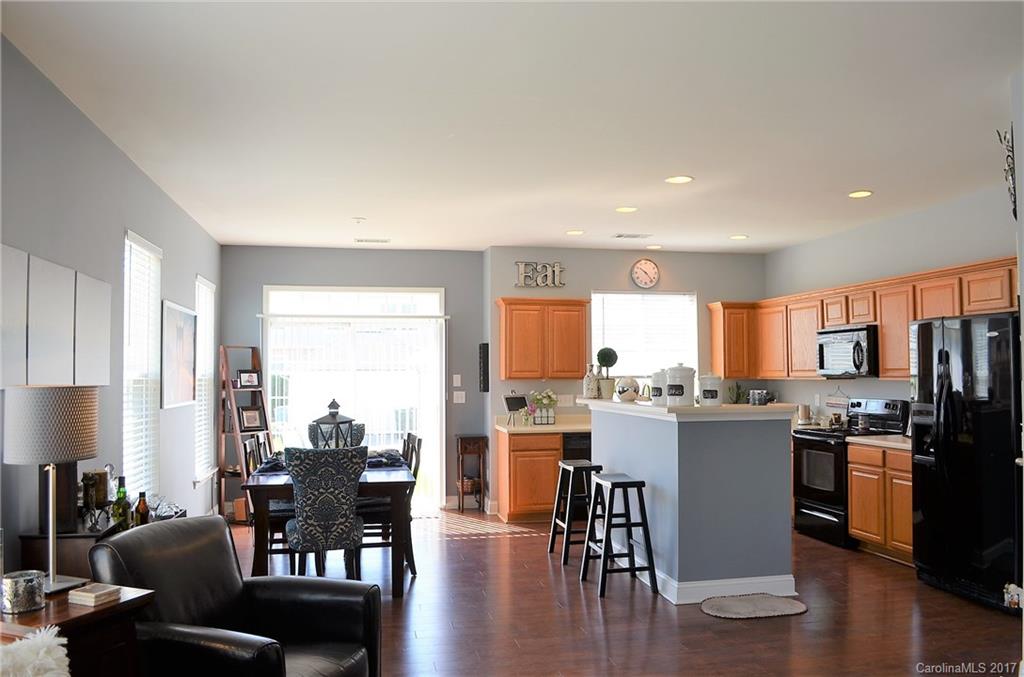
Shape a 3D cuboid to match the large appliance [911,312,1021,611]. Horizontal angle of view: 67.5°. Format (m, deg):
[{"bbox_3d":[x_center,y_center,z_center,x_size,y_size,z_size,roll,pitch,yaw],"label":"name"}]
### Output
[{"bbox_3d":[3.210,0.753,4.946,0.775,1.787,0.856,0,-2,-12],"label":"large appliance"}]

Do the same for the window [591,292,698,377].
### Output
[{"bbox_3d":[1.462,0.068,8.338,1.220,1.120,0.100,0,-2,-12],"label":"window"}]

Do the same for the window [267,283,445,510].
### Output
[{"bbox_3d":[-1.616,0.637,7.913,1.838,2.316,0.121,0,-2,-12],"label":"window"}]

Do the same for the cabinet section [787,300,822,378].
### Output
[{"bbox_3d":[2.995,0.014,7.466,0.325,0.760,0.580,0,-3,-12],"label":"cabinet section"}]

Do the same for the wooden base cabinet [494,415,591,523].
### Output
[{"bbox_3d":[0.398,1.297,7.659,1.050,0.980,0.620,0,-3,-12],"label":"wooden base cabinet"}]

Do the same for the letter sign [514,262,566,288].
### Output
[{"bbox_3d":[0.300,-0.657,8.009,0.530,0.260,0.040,0,-3,-12],"label":"letter sign"}]

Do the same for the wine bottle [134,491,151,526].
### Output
[{"bbox_3d":[-1.462,0.710,3.030,0.062,0.220,0.062,0,-2,-12],"label":"wine bottle"}]

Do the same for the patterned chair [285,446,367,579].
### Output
[{"bbox_3d":[-1.188,1.183,4.965,0.510,0.990,0.630,0,-3,-12],"label":"patterned chair"}]

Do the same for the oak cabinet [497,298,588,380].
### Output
[{"bbox_3d":[0.327,0.015,7.921,0.880,0.820,0.350,0,-2,-12],"label":"oak cabinet"}]

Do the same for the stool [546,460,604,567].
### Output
[{"bbox_3d":[0.536,1.353,6.050,0.400,0.735,0.440,0,-2,-12],"label":"stool"}]

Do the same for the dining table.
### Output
[{"bbox_3d":[-1.302,1.314,5.550,1.043,0.765,1.591,0,-2,-12],"label":"dining table"}]

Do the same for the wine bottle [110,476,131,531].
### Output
[{"bbox_3d":[-1.797,0.770,3.520,0.078,0.280,0.078,0,-2,-12],"label":"wine bottle"}]

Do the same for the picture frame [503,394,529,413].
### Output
[{"bbox_3d":[0.043,0.660,7.747,0.265,0.200,0.040,1,-21,-36],"label":"picture frame"}]

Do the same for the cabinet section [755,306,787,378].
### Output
[{"bbox_3d":[2.872,0.041,8.058,0.325,0.760,0.630,0,-3,-12],"label":"cabinet section"}]

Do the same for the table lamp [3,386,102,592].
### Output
[{"bbox_3d":[-1.619,0.516,2.701,0.287,0.690,0.287,-1,-3,21],"label":"table lamp"}]

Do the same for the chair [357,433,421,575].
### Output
[{"bbox_3d":[-0.939,1.230,5.702,0.510,0.970,0.470,0,-2,-17],"label":"chair"}]

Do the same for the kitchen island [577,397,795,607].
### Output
[{"bbox_3d":[1.210,1.078,5.721,0.896,1.223,1.883,0,-2,-12],"label":"kitchen island"}]

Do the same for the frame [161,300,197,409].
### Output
[{"bbox_3d":[-2.545,0.138,5.881,0.035,0.750,1.128,0,-2,-12],"label":"frame"}]

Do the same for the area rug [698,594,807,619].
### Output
[{"bbox_3d":[1.493,1.646,4.711,0.690,0.025,0.380,0,-2,-12],"label":"area rug"}]

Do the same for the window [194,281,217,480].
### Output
[{"bbox_3d":[-2.823,0.365,7.023,0.091,1.792,0.936,0,-2,-12],"label":"window"}]

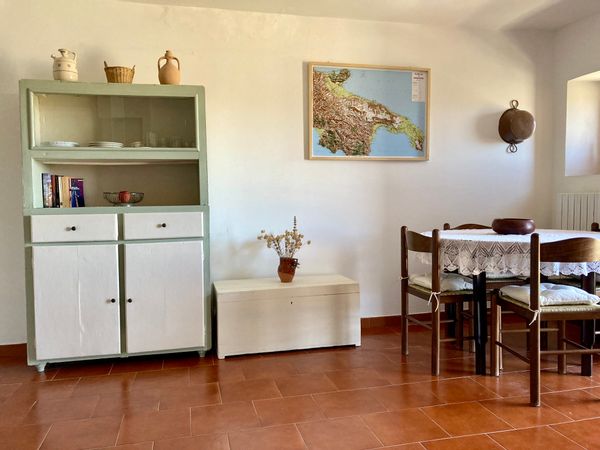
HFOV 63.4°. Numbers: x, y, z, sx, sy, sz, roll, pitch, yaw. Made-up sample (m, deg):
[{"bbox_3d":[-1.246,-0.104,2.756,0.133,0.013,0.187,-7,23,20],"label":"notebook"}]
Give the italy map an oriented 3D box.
[{"bbox_3d":[0.551,-0.859,3.738,0.921,0.665,0.020,-2,3,-13],"label":"italy map"}]

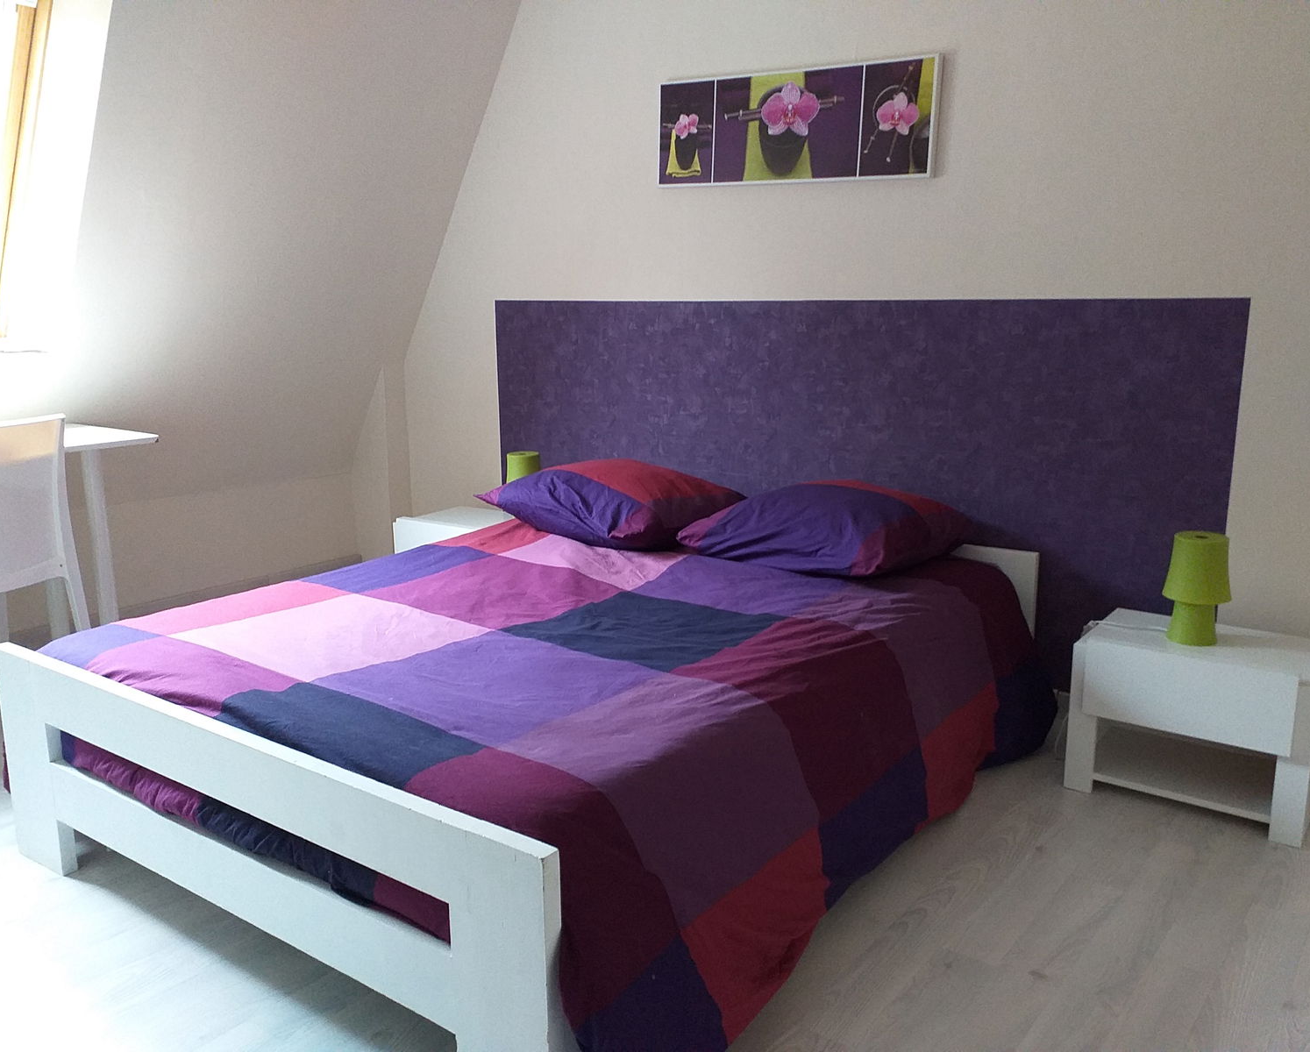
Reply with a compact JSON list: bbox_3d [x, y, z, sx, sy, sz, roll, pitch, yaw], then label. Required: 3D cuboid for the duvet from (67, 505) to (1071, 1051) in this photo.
[{"bbox_3d":[-0.152,0.351,2.499,1.720,0.460,1.900,8,14,34],"label":"duvet"}]

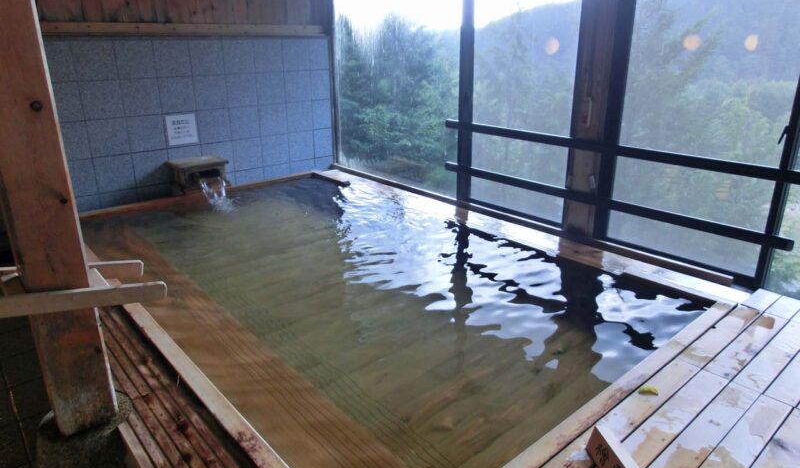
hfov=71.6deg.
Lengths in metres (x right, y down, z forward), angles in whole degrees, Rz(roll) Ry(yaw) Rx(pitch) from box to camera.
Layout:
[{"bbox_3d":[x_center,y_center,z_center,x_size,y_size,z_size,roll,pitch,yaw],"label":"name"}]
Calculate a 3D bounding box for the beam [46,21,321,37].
[{"bbox_3d":[-1.707,-1.730,4.712,2.481,0.099,0.066,-16,25,-38],"label":"beam"}]

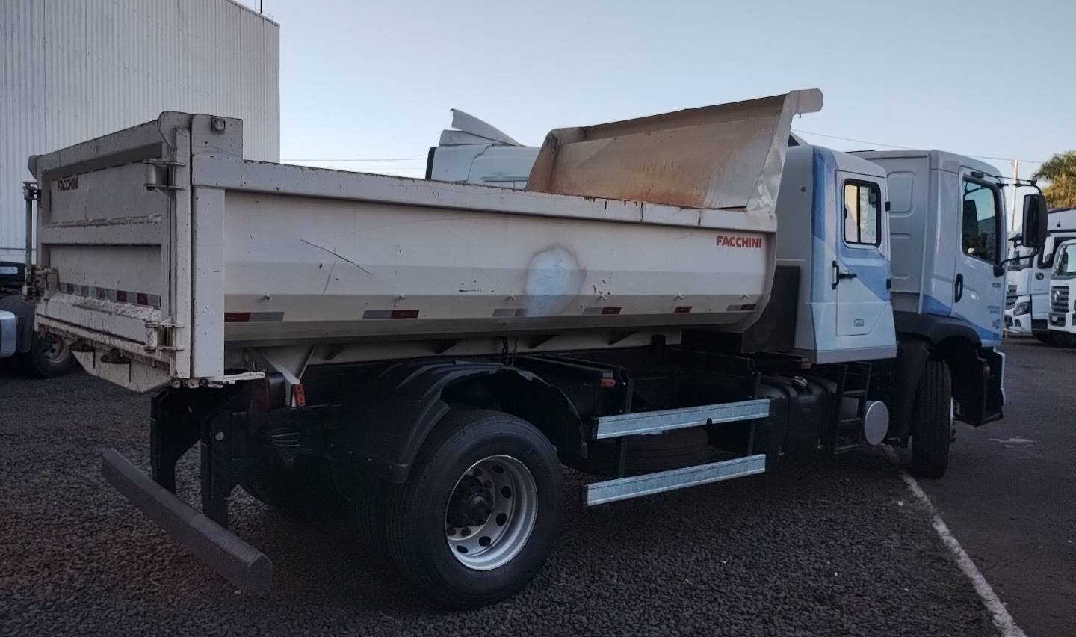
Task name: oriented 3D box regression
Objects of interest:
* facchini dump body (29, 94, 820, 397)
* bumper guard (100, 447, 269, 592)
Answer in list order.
[{"bbox_3d":[-0.513,-0.700,5.630,4.360,1.810,2.440,-1,5,-40],"label":"facchini dump body"},{"bbox_3d":[-1.942,0.996,4.596,0.100,0.170,2.440,-1,5,-40],"label":"bumper guard"}]

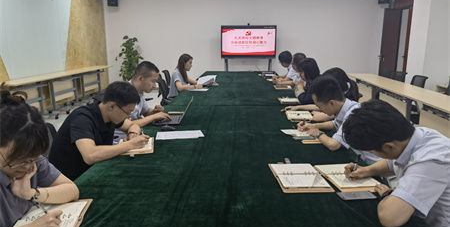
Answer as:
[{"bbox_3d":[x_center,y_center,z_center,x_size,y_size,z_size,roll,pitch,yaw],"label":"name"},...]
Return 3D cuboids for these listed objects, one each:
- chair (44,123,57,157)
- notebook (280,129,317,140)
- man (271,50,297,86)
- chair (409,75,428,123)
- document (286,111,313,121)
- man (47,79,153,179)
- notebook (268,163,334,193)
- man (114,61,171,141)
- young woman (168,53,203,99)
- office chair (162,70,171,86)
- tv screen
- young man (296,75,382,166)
[{"bbox_3d":[-0.861,0.490,2.300,0.600,0.940,0.600,0,12,3],"label":"chair"},{"bbox_3d":[0.514,0.136,2.487,0.220,0.015,0.210,0,12,0],"label":"notebook"},{"bbox_3d":[1.133,-0.459,6.084,0.700,1.220,0.500,0,12,3],"label":"man"},{"bbox_3d":[2.664,-0.106,5.254,0.560,0.880,0.560,1,12,4],"label":"chair"},{"bbox_3d":[0.657,0.008,3.075,0.215,0.020,0.365,0,12,-1],"label":"document"},{"bbox_3d":[-0.802,0.368,2.248,0.740,1.150,0.560,2,12,9],"label":"man"},{"bbox_3d":[0.367,0.305,1.739,0.228,0.022,0.365,-1,12,-2],"label":"notebook"},{"bbox_3d":[-0.757,0.179,3.068,0.760,1.230,0.530,0,12,3],"label":"man"},{"bbox_3d":[-0.548,-0.187,4.853,0.680,1.210,0.480,0,12,3],"label":"young woman"},{"bbox_3d":[-0.701,-0.214,5.580,0.580,0.930,0.580,1,12,4],"label":"office chair"},{"bbox_3d":[0.639,-1.863,9.191,1.460,0.870,0.090,1,12,4],"label":"tv screen"},{"bbox_3d":[0.891,0.333,2.393,0.750,1.160,0.550,2,12,9],"label":"young man"}]

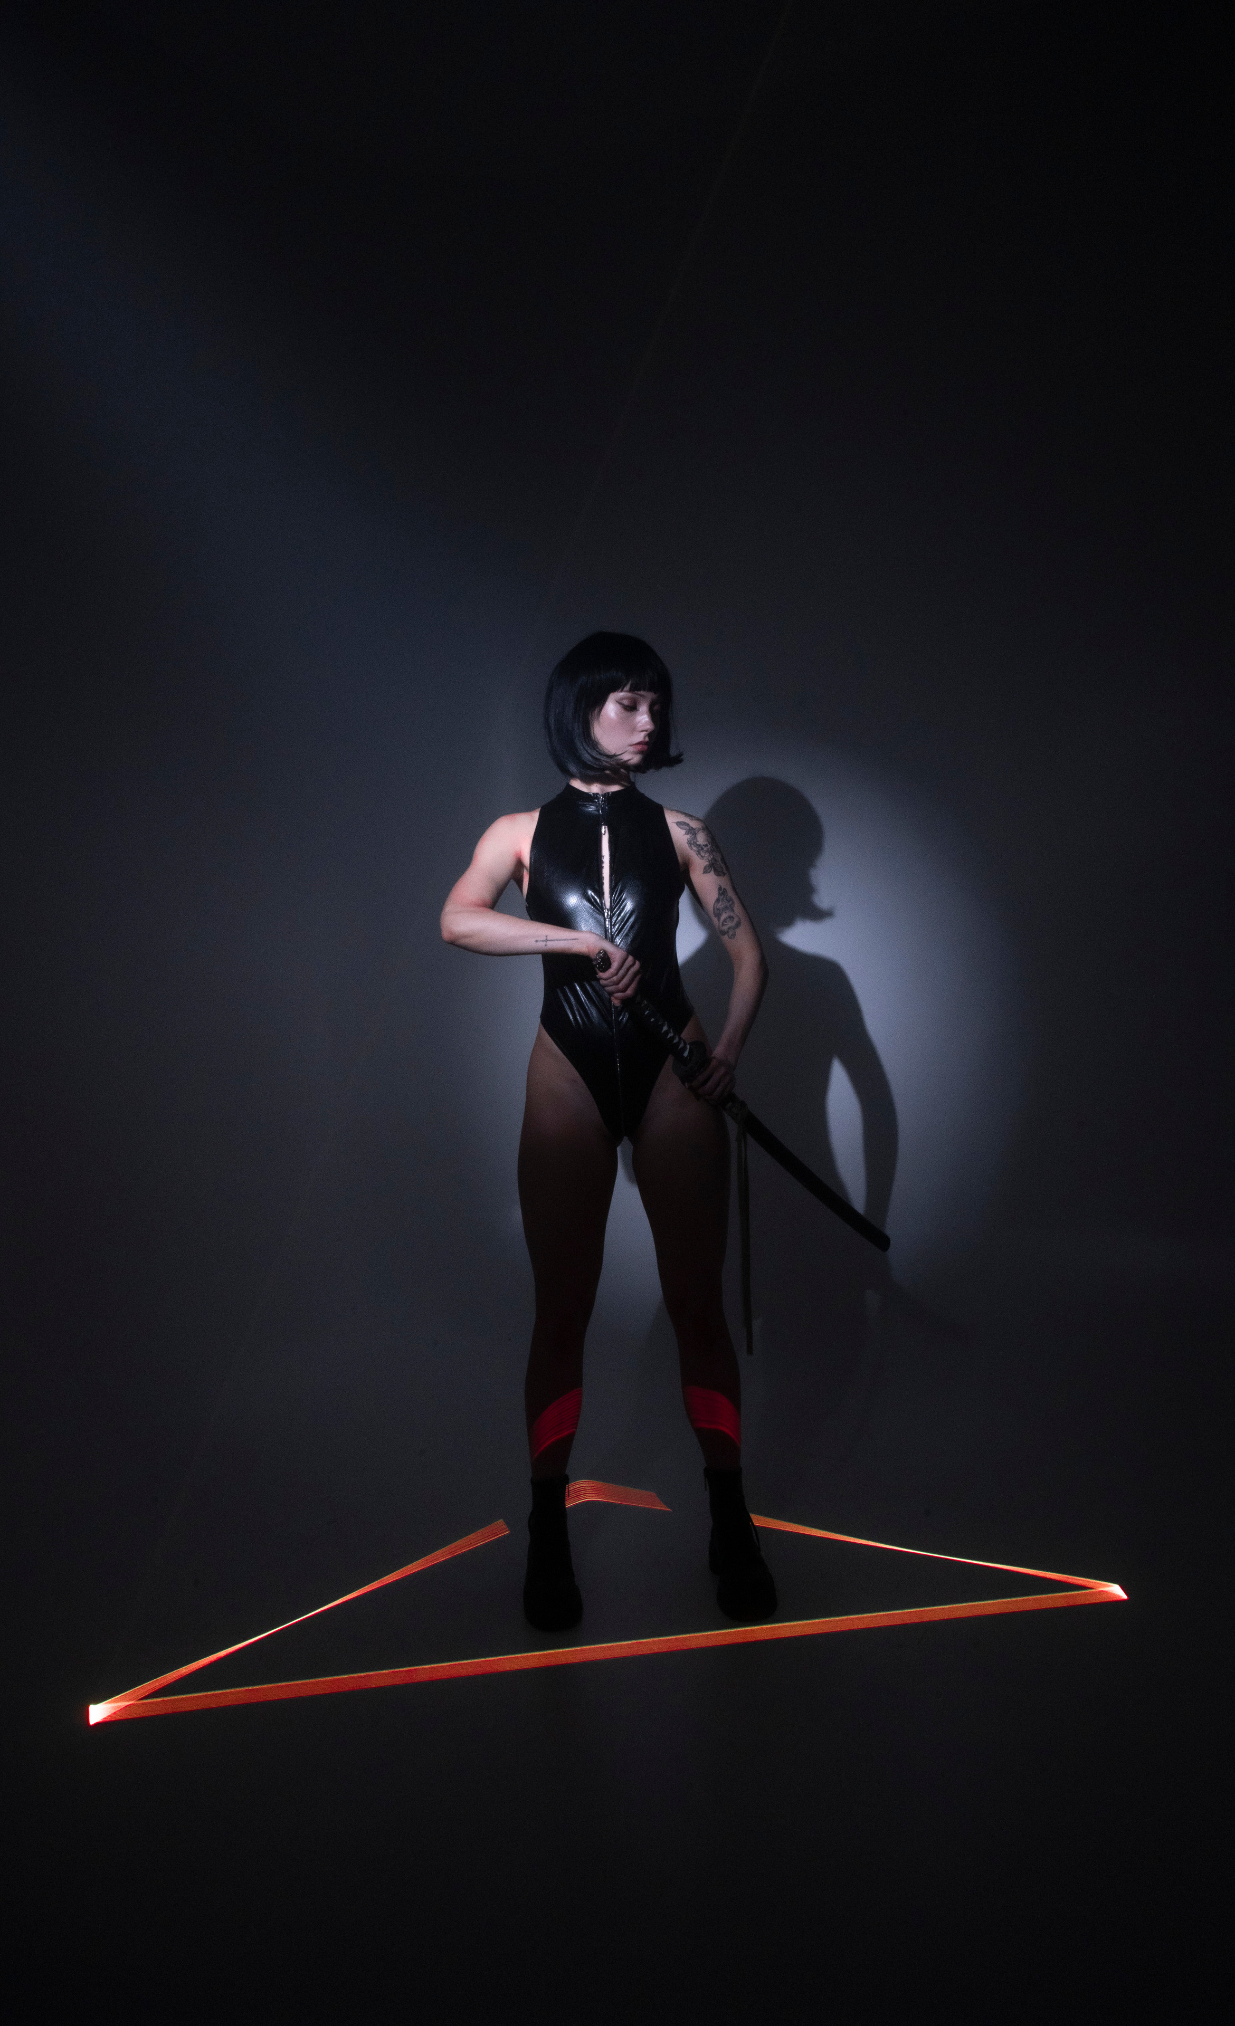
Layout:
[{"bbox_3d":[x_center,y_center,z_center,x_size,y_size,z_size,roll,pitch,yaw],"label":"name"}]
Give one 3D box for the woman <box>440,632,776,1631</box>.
[{"bbox_3d":[-0.008,0.178,2.480,0.570,1.700,0.360,-2,1,-3],"label":"woman"}]

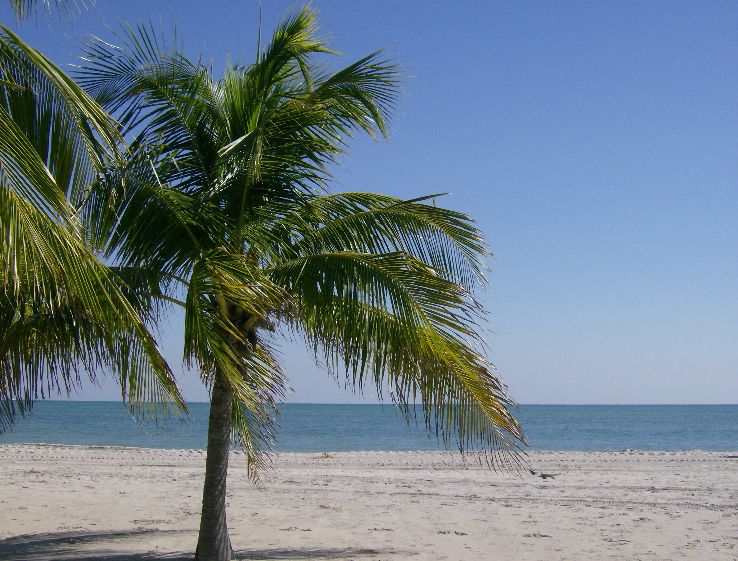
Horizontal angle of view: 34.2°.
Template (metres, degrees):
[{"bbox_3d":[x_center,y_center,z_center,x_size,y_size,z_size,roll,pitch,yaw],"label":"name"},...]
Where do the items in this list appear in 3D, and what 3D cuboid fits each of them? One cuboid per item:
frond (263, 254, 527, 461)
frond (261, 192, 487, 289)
[{"bbox_3d":[0.297,0.760,11.700,2.272,2.011,1.200,-1,-6,12],"label":"frond"},{"bbox_3d":[0.008,-0.373,12.100,2.093,0.821,1.200,1,-6,-10],"label":"frond"}]

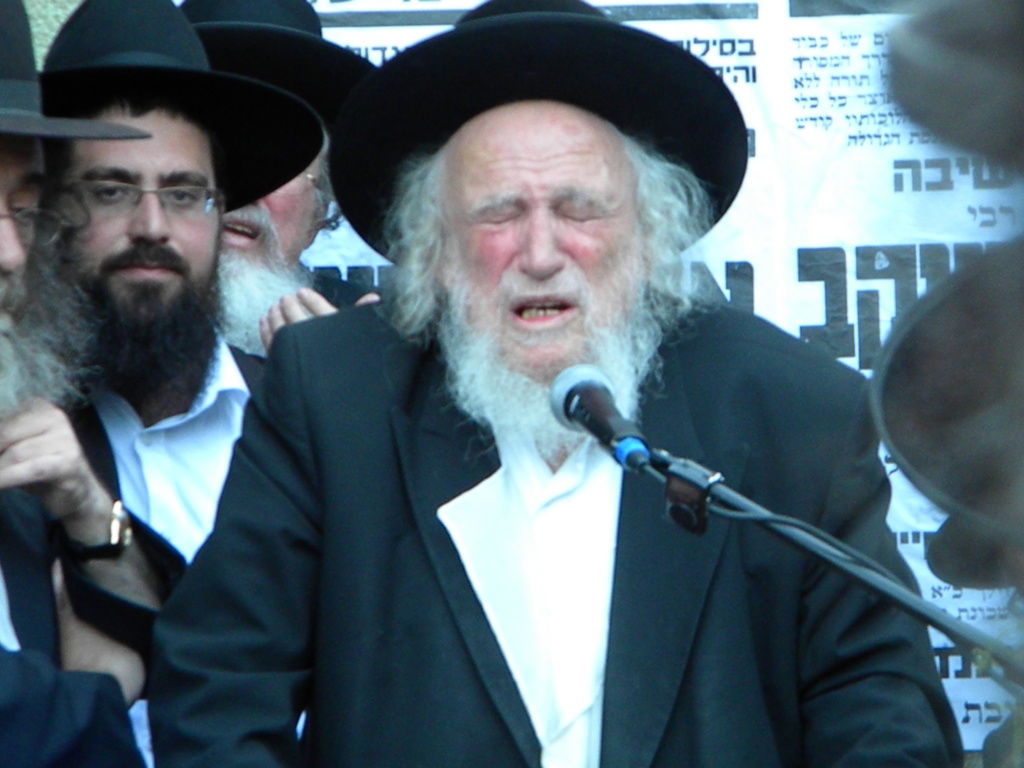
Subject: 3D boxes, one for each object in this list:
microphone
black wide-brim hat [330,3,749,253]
[{"bbox_3d":[0.070,0.029,3.360,0.052,0.052,0.165,-5,21,-16],"label":"microphone"},{"bbox_3d":[0.018,-0.226,3.620,0.345,0.130,0.375,-2,-35,-1],"label":"black wide-brim hat"}]

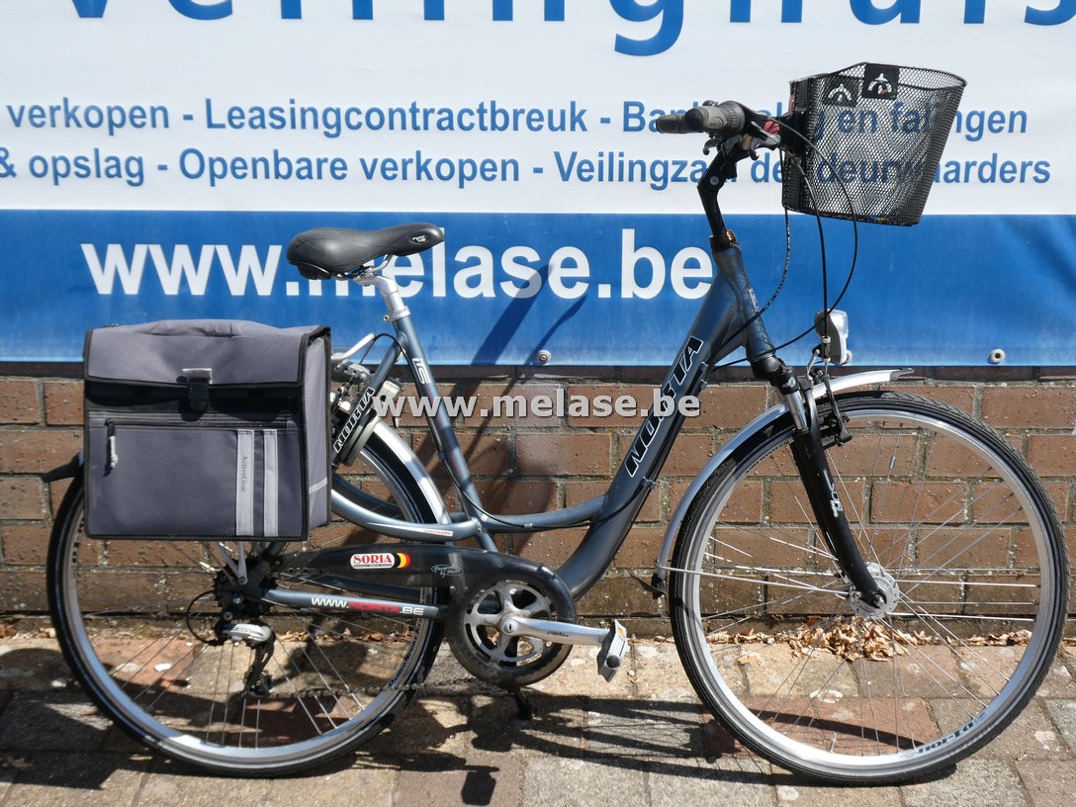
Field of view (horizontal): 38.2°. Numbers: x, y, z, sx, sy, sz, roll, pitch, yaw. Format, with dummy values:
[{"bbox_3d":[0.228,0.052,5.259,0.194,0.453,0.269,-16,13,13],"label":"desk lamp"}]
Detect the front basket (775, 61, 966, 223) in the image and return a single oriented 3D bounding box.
[{"bbox_3d":[0.555,-0.429,2.590,0.285,0.250,0.335,6,8,0],"label":"front basket"}]

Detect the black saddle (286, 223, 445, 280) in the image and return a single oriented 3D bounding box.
[{"bbox_3d":[-0.292,-0.258,2.628,0.268,0.095,0.190,-2,7,2],"label":"black saddle"}]

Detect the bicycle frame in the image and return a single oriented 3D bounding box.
[{"bbox_3d":[0.062,-0.031,2.648,1.075,0.840,0.160,0,8,0],"label":"bicycle frame"}]

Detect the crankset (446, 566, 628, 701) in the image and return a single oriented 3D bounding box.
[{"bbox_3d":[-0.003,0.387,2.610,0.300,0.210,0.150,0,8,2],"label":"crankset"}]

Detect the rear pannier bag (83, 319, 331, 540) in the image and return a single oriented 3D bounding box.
[{"bbox_3d":[-0.536,0.036,2.550,0.345,0.335,0.165,1,8,4],"label":"rear pannier bag"}]

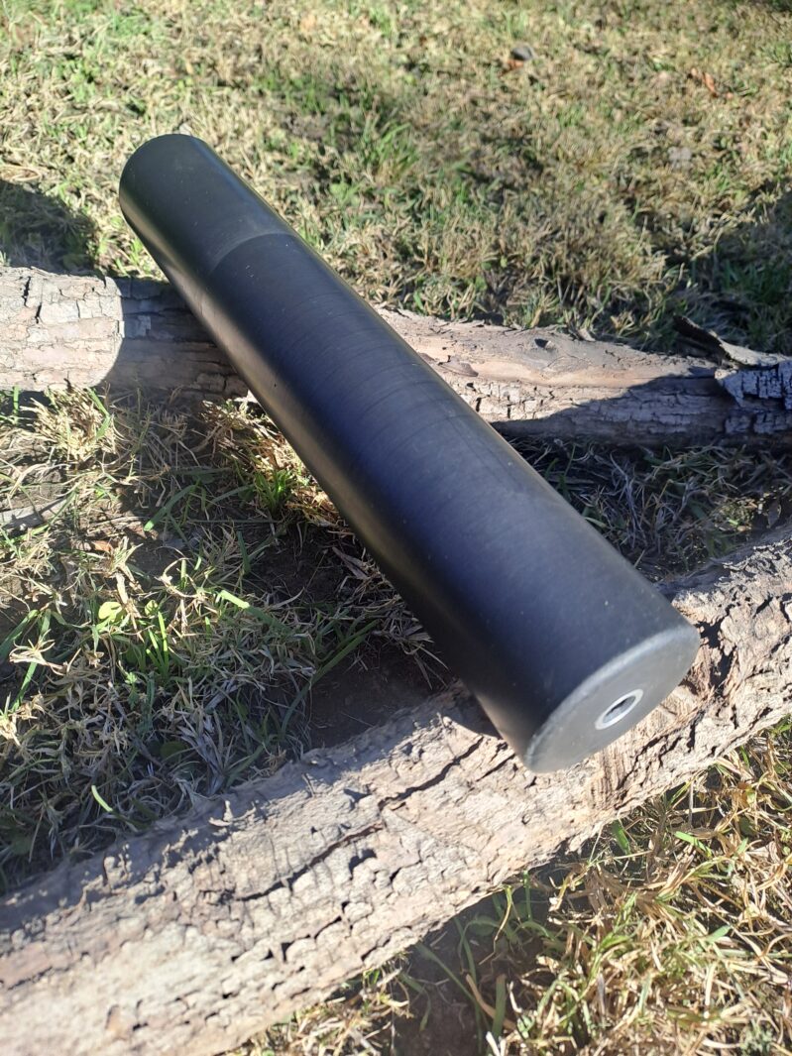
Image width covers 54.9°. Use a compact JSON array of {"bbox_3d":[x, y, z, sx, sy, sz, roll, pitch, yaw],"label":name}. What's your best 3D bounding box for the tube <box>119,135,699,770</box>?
[{"bbox_3d":[-0.024,-0.053,0.247,0.048,0.048,0.284,-24,52,-20],"label":"tube"}]

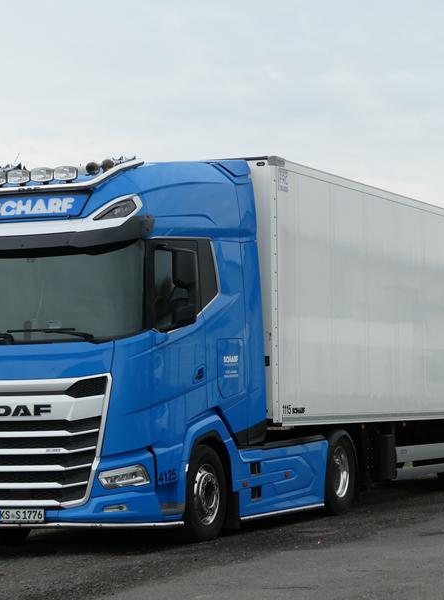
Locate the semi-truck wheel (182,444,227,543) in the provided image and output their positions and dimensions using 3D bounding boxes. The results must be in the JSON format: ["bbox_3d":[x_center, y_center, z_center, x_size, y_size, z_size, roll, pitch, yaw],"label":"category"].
[{"bbox_3d":[-0.279,1.933,18.156,0.340,0.990,0.990,-2,-3,23],"label":"semi-truck wheel"}]

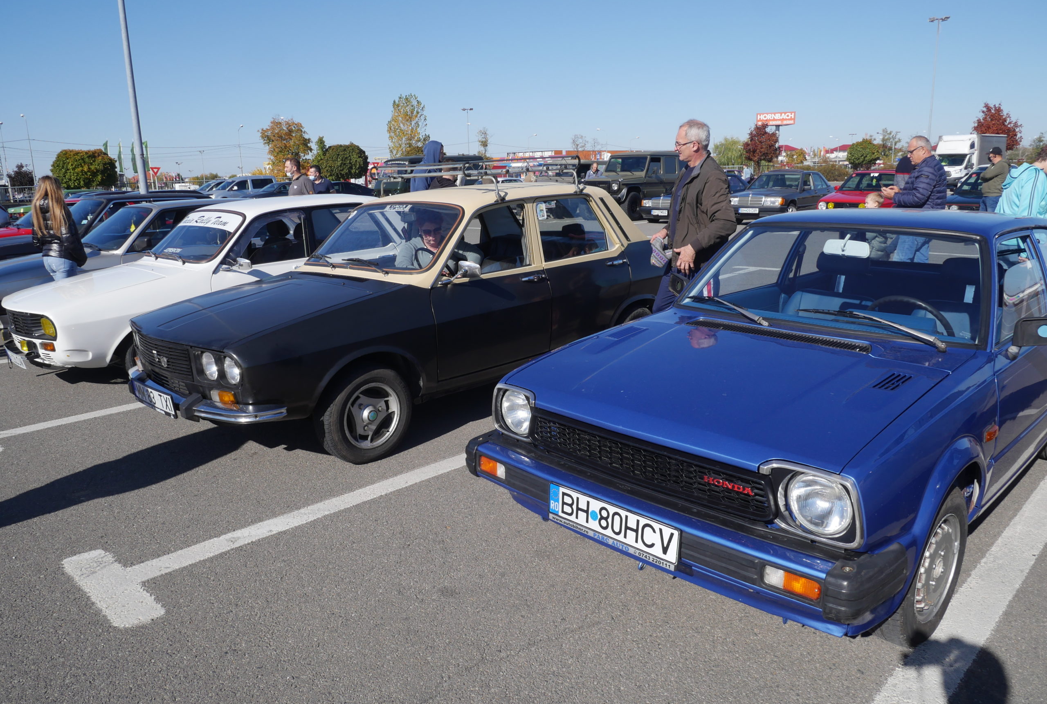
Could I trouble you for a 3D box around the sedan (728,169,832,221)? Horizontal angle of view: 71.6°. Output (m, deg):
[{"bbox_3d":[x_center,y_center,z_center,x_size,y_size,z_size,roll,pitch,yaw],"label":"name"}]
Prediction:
[{"bbox_3d":[7.309,-4.289,20.215,1.690,1.390,4.430,11,18,42],"label":"sedan"}]

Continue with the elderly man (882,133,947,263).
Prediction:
[{"bbox_3d":[3.646,-1.106,6.852,0.530,1.770,0.520,5,15,22],"label":"elderly man"}]

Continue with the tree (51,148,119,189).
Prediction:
[{"bbox_3d":[-29.218,-11.692,48.479,3.857,3.451,3.857,-9,16,-29],"label":"tree"}]

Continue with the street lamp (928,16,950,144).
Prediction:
[{"bbox_3d":[26.364,-15.629,47.245,1.450,11.500,0.500,11,17,43],"label":"street lamp"}]

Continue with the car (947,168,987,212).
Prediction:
[{"bbox_3d":[10.764,-3.299,16.030,1.650,1.340,4.040,12,19,43],"label":"car"}]

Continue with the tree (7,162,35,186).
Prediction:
[{"bbox_3d":[-60.328,-20.831,87.279,2.768,3.623,2.768,-10,17,-33],"label":"tree"}]

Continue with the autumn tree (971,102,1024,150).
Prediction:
[{"bbox_3d":[35.096,-15.471,54.024,3.228,5.755,3.228,8,16,31],"label":"autumn tree"}]

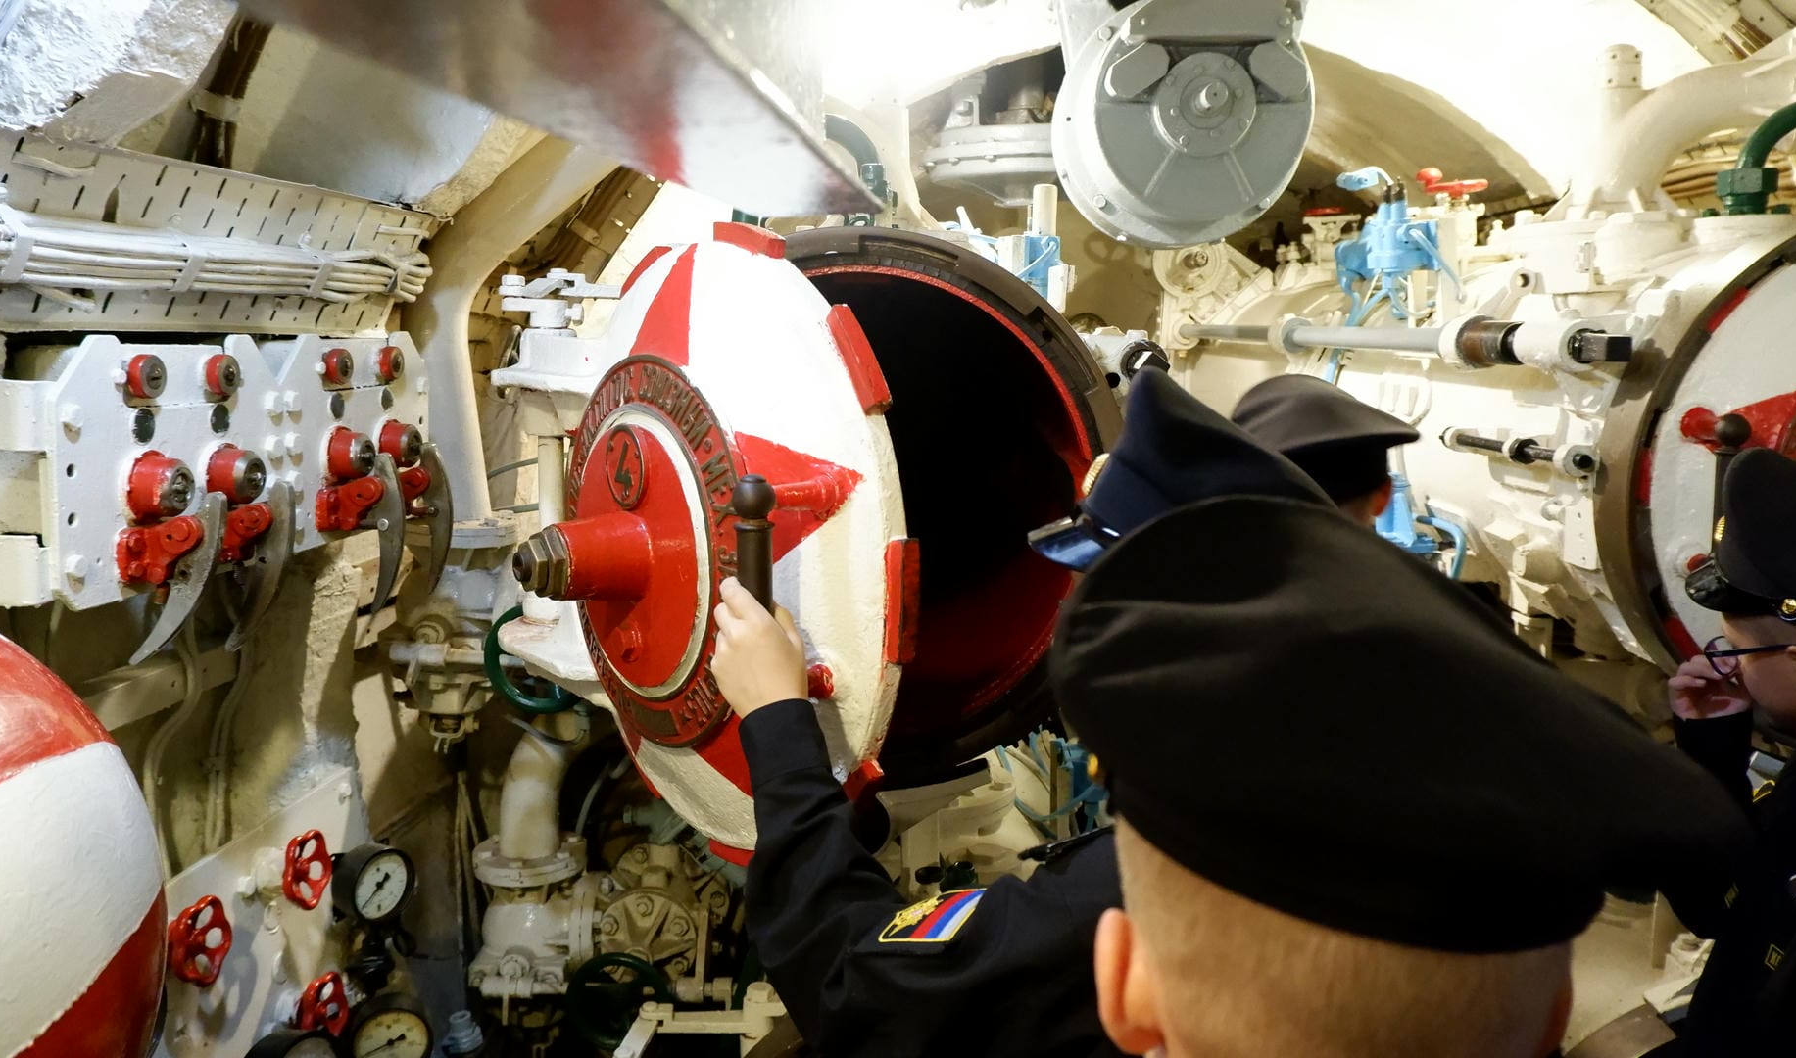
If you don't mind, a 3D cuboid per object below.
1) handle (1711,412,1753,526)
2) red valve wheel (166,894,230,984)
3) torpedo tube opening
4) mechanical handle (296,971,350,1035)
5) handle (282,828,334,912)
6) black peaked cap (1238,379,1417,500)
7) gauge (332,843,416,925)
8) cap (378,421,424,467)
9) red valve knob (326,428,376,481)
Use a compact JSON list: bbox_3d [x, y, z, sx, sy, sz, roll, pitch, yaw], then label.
[{"bbox_3d":[0.895,-0.029,1.399,0.038,0.195,0.040,-2,10,-9],"label":"handle"},{"bbox_3d":[-0.653,0.385,1.212,0.025,0.084,0.084,1,10,7],"label":"red valve wheel"},{"bbox_3d":[-0.047,-0.033,1.510,0.610,0.610,0.160,-2,10,-9],"label":"torpedo tube opening"},{"bbox_3d":[-0.629,0.526,1.422,0.025,0.084,0.084,1,10,7],"label":"mechanical handle"},{"bbox_3d":[-0.631,0.365,1.385,0.025,0.084,0.084,1,10,7],"label":"handle"},{"bbox_3d":[0.553,-0.115,1.680,0.250,0.140,0.270,2,10,10],"label":"black peaked cap"},{"bbox_3d":[-0.634,0.425,1.560,0.050,0.093,0.093,13,14,25],"label":"gauge"},{"bbox_3d":[-0.639,-0.108,1.671,0.034,0.059,0.059,5,10,6],"label":"cap"},{"bbox_3d":[-0.676,-0.092,1.600,0.036,0.060,0.060,6,10,11],"label":"red valve knob"}]

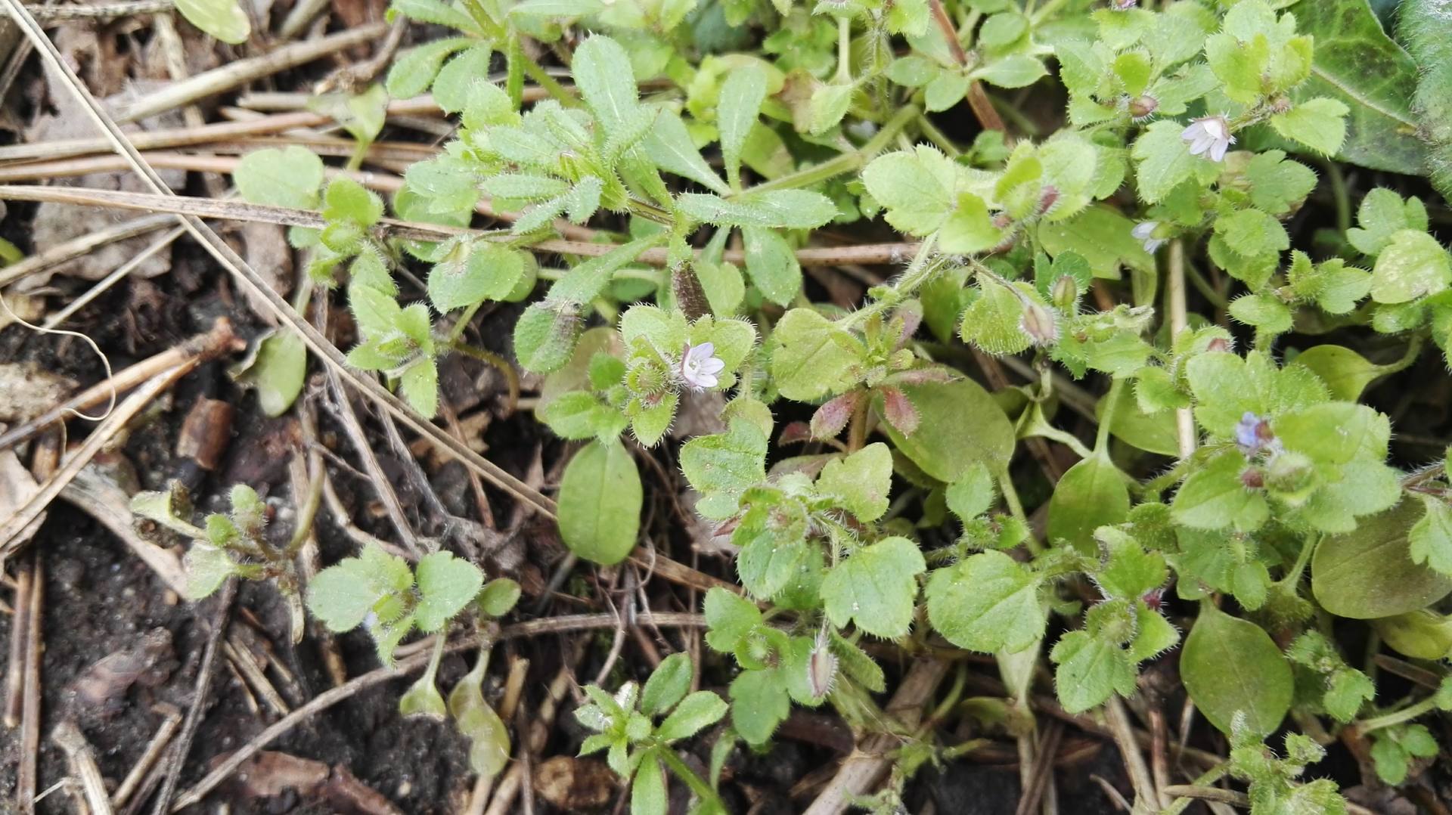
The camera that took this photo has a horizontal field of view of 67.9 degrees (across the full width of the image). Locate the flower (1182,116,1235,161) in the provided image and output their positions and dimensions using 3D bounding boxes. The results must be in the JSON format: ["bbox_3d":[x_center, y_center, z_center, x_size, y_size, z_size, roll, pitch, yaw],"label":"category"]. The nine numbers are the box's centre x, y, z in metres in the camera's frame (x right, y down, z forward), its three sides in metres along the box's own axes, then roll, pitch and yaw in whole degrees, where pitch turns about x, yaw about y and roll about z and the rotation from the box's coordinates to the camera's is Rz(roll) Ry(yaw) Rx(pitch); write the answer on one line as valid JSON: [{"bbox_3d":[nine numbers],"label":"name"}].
[{"bbox_3d":[0.073,-0.041,0.163,0.007,0.007,0.005,26,56,15],"label":"flower"}]

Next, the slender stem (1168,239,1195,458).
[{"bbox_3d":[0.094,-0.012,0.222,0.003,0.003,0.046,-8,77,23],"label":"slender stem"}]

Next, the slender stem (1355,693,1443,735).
[{"bbox_3d":[0.103,0.046,0.165,0.014,0.002,0.002,-25,90,13],"label":"slender stem"}]

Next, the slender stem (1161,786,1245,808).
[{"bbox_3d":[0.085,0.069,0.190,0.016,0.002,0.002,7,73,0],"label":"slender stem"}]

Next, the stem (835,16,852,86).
[{"bbox_3d":[0.025,-0.077,0.232,0.003,0.003,0.015,0,90,6],"label":"stem"}]

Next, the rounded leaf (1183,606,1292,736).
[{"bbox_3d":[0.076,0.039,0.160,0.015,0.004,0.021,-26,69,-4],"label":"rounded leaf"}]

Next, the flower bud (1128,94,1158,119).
[{"bbox_3d":[0.069,-0.049,0.177,0.005,0.004,0.004,-18,98,12],"label":"flower bud"}]

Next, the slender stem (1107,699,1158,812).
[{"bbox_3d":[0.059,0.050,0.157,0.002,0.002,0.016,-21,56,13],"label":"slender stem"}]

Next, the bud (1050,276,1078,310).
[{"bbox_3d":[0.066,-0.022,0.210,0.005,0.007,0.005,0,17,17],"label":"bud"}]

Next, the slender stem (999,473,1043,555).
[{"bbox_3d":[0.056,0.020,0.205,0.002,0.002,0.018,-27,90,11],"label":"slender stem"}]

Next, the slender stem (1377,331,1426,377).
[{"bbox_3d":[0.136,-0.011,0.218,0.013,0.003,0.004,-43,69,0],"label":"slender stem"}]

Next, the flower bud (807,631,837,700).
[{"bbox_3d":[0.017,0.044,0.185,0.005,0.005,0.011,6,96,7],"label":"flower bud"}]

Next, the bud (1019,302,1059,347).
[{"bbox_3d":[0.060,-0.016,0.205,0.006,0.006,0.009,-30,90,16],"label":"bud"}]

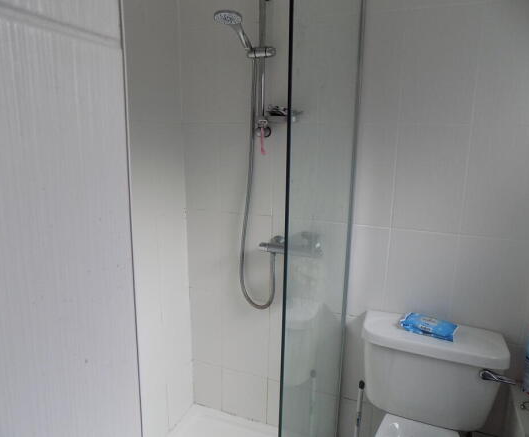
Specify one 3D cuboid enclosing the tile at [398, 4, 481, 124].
[{"bbox_3d":[0.629,-0.538,1.386,0.248,0.397,0.010,5,12,20],"label":"tile"}]

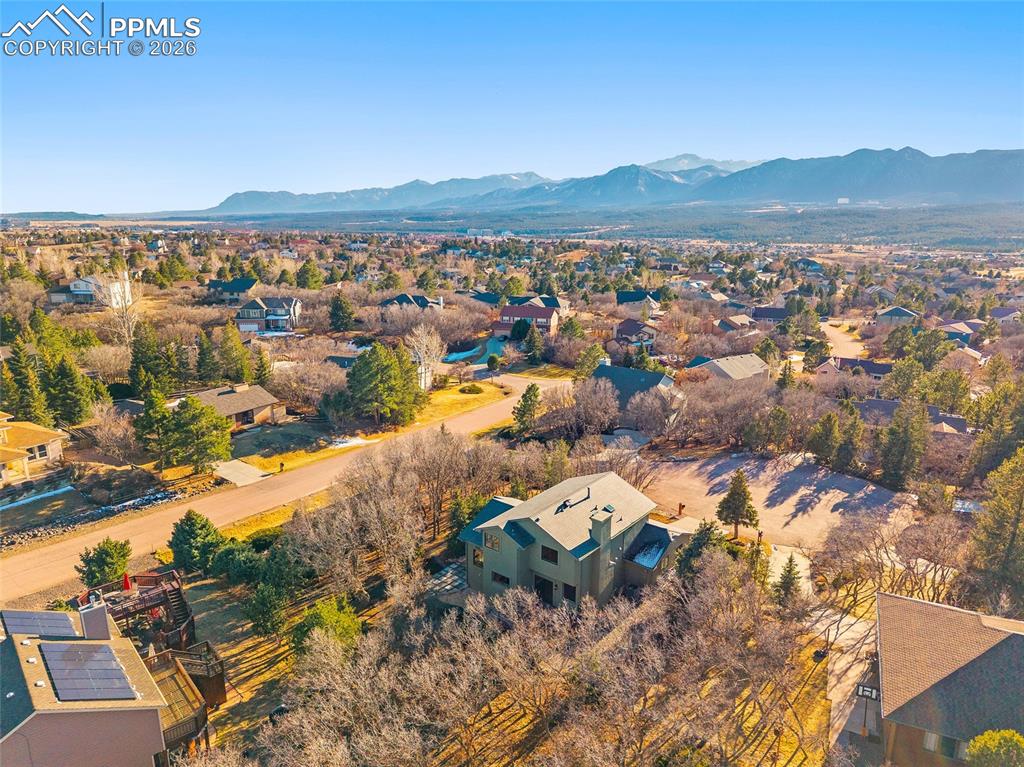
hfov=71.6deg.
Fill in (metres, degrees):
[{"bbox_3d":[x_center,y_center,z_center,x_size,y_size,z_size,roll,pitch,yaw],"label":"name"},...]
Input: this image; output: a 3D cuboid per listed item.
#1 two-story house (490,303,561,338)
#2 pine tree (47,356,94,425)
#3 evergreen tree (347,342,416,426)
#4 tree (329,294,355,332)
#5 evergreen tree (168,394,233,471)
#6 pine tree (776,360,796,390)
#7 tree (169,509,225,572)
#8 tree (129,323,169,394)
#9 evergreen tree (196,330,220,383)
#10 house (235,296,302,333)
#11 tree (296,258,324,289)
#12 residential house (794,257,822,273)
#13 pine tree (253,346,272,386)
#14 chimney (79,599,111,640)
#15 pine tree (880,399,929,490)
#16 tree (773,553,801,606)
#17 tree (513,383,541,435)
[{"bbox_3d":[2.910,-16.130,185.430,16.000,7.500,11.000,4,14,17],"label":"two-story house"},{"bbox_3d":[-67.550,0.970,108.350,7.020,10.090,7.020,0,14,0],"label":"pine tree"},{"bbox_3d":[-19.594,0.045,104.300,9.980,12.170,9.980,0,14,0],"label":"evergreen tree"},{"bbox_3d":[-45.880,-19.150,189.740,6.680,10.080,6.680,0,14,0],"label":"tree"},{"bbox_3d":[-37.992,6.108,85.455,7.320,9.270,7.320,0,14,0],"label":"evergreen tree"},{"bbox_3d":[46.180,-1.370,119.980,3.300,5.150,3.300,5,14,21],"label":"pine tree"},{"bbox_3d":[-28.320,13.820,64.280,4.900,5.700,4.900,-6,15,-25],"label":"tree"},{"bbox_3d":[-62.405,-3.996,120.356,6.520,12.460,6.520,0,14,0],"label":"tree"},{"bbox_3d":[-56.066,-4.858,129.952,4.250,9.620,4.250,0,14,0],"label":"evergreen tree"},{"bbox_3d":[-65.550,-19.050,191.580,14.360,8.340,11.500,0,14,0],"label":"house"},{"bbox_3d":[-83.205,-45.178,291.622,10.740,11.820,10.740,0,14,0],"label":"tree"},{"bbox_3d":[159.050,-63.370,380.000,13.800,7.900,11.500,3,14,13],"label":"residential house"},{"bbox_3d":[-42.850,-2.910,122.700,3.500,7.090,3.500,-5,14,-19],"label":"pine tree"},{"bbox_3d":[-24.200,13.860,41.180,1.250,2.100,0.720,-11,17,-39],"label":"chimney"},{"bbox_3d":[41.190,6.410,75.060,5.000,9.960,5.000,8,15,29],"label":"pine tree"},{"bbox_3d":[22.750,16.080,58.590,2.310,4.650,2.310,0,14,0],"label":"tree"},{"bbox_3d":[2.150,3.720,104.220,4.000,7.400,4.000,0,14,1],"label":"tree"}]

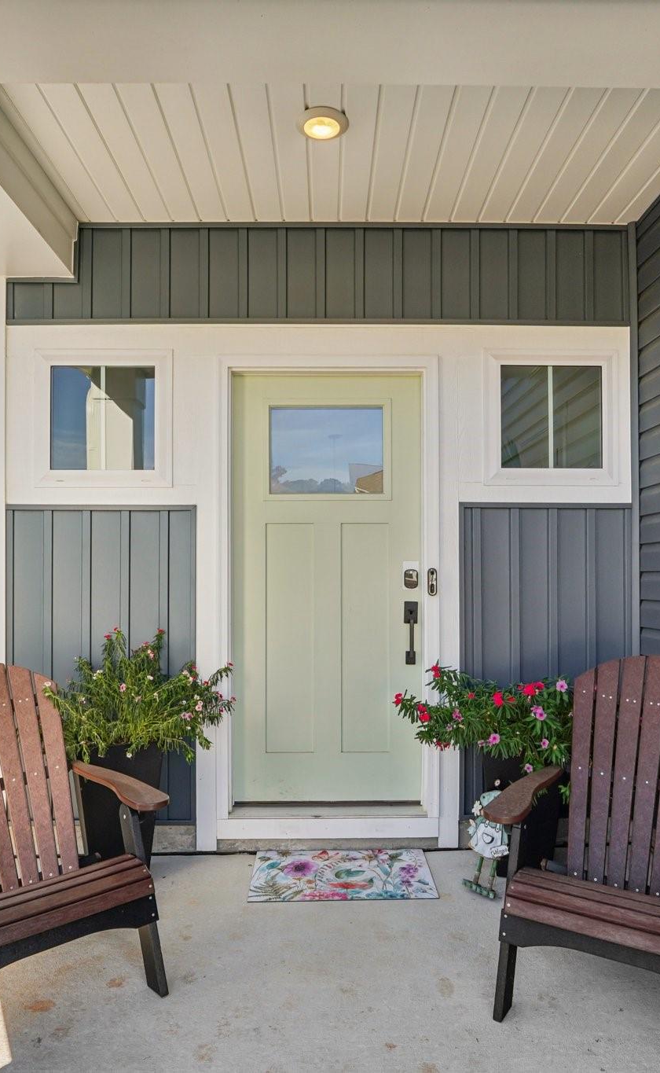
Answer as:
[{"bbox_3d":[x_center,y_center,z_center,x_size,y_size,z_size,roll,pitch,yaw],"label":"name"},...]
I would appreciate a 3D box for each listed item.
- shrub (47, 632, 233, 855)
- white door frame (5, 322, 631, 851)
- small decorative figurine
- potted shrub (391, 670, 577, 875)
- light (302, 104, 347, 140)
[{"bbox_3d":[-0.815,0.910,2.820,0.790,1.050,0.560,0,-1,-1],"label":"shrub"},{"bbox_3d":[-0.043,0.234,3.100,2.865,2.415,0.130,0,-1,-1],"label":"white door frame"},{"bbox_3d":[0.630,1.225,2.700,0.190,0.420,0.120,-1,-2,41],"label":"small decorative figurine"},{"bbox_3d":[0.685,0.985,2.820,0.800,0.880,0.550,0,-1,-1],"label":"potted shrub"},{"bbox_3d":[-0.025,-1.475,2.410,0.187,0.035,0.187,0,-1,-1],"label":"light"}]

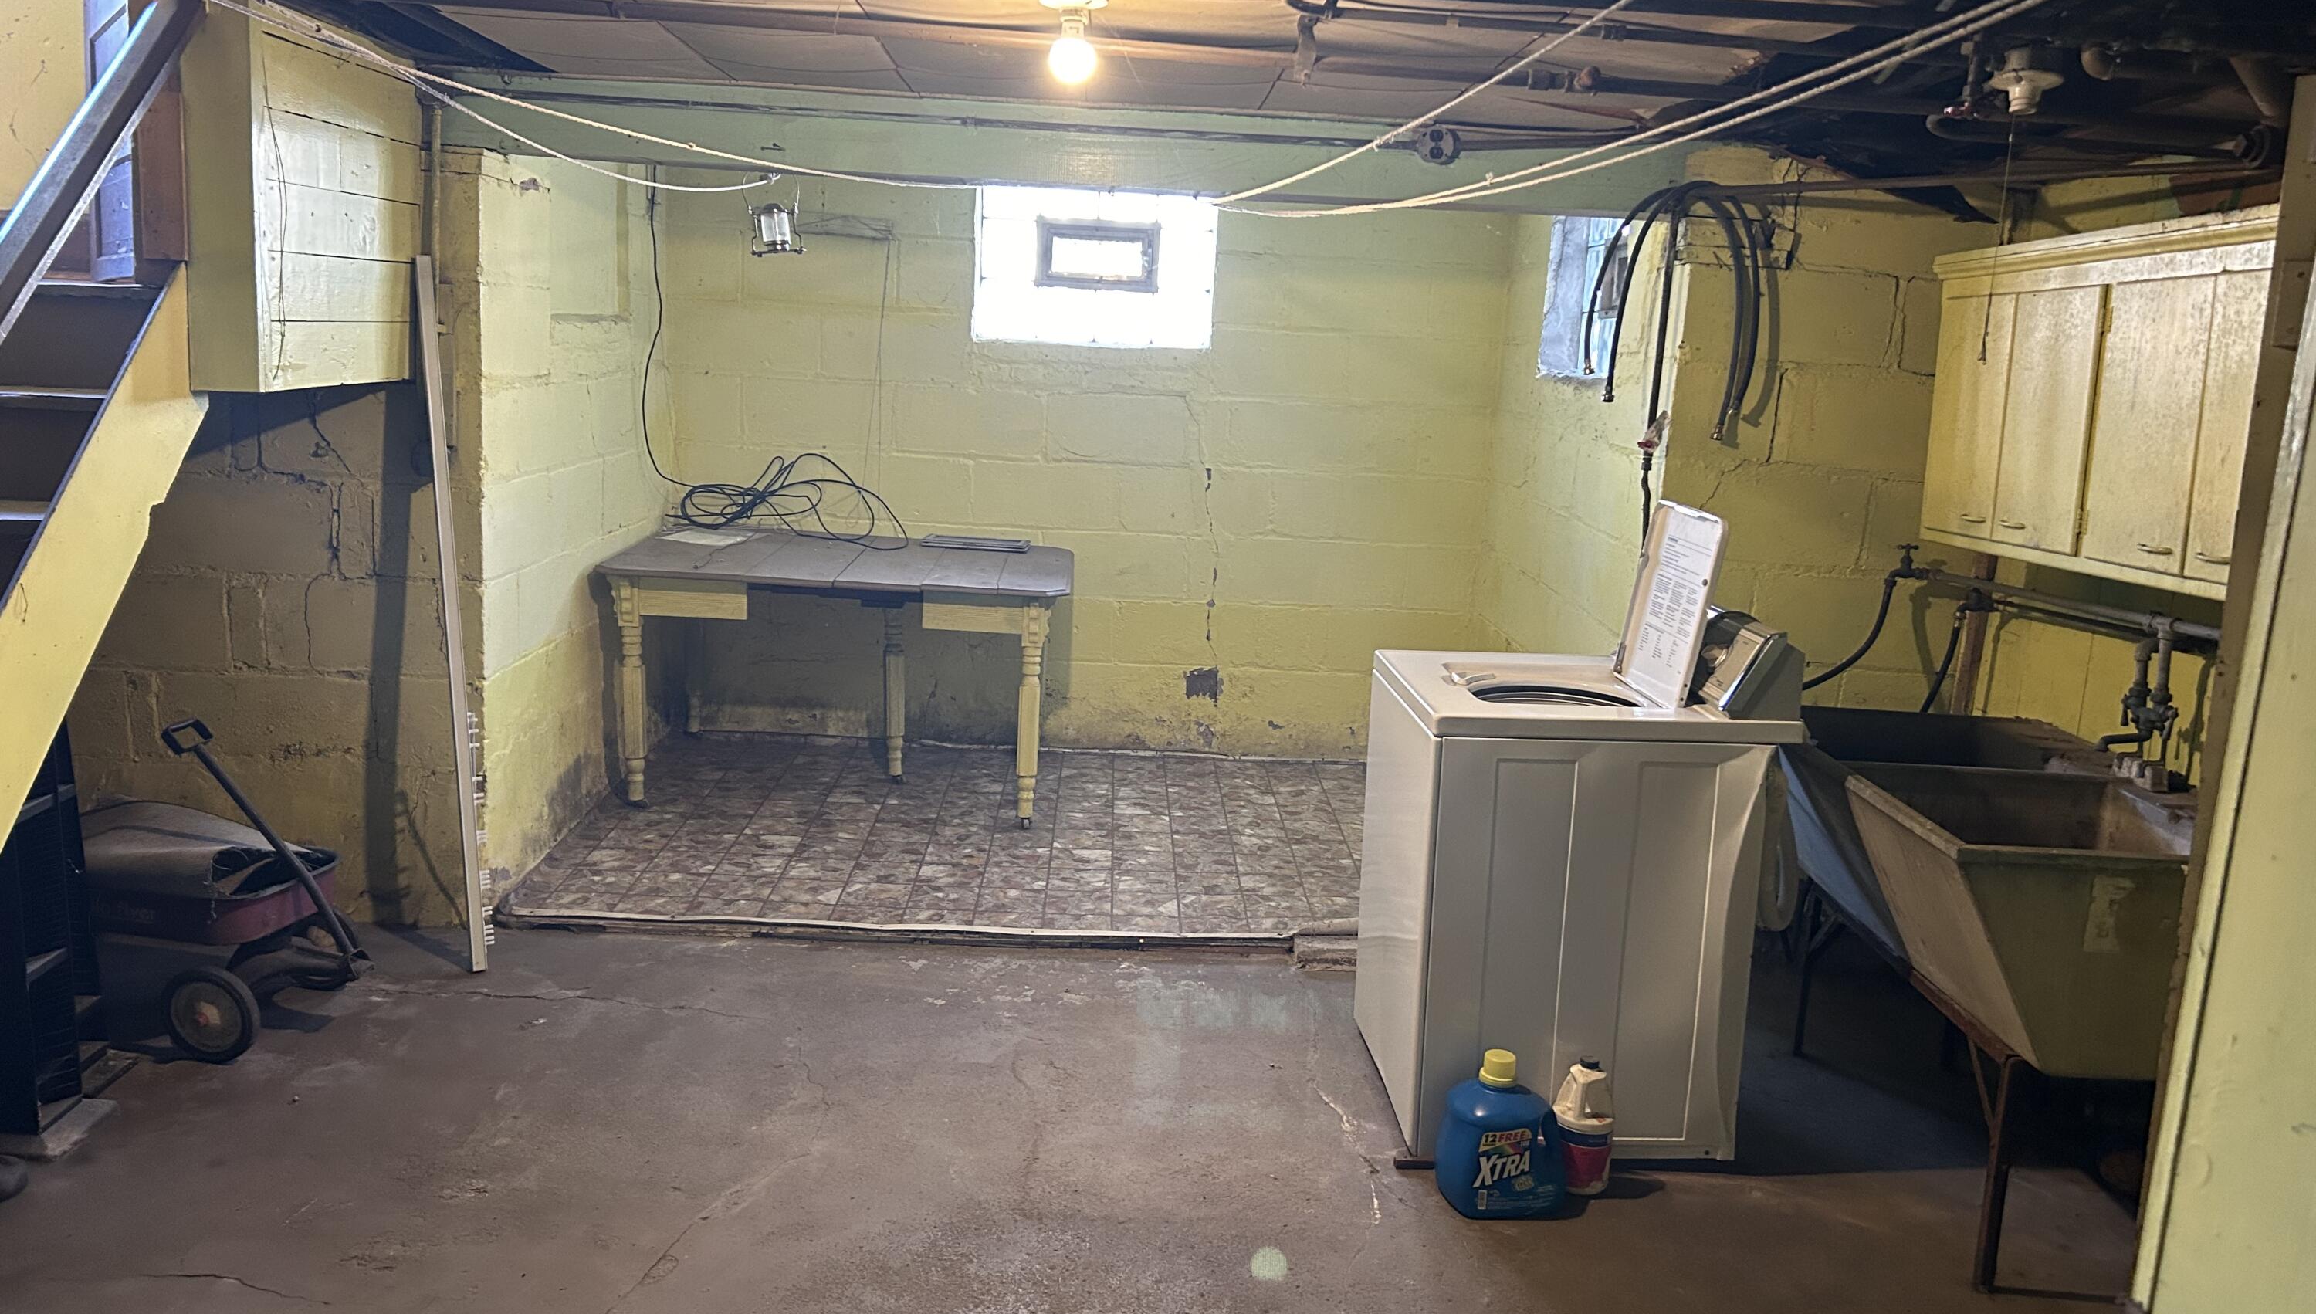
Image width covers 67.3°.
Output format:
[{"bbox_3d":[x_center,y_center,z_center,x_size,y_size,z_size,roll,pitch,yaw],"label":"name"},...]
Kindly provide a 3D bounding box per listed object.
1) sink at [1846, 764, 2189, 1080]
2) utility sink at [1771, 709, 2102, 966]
[{"bbox_3d":[1.617,0.465,3.149,0.640,0.390,0.590,3,10,1],"label":"sink"},{"bbox_3d":[1.638,0.364,3.701,0.640,0.390,0.580,3,10,1],"label":"utility sink"}]

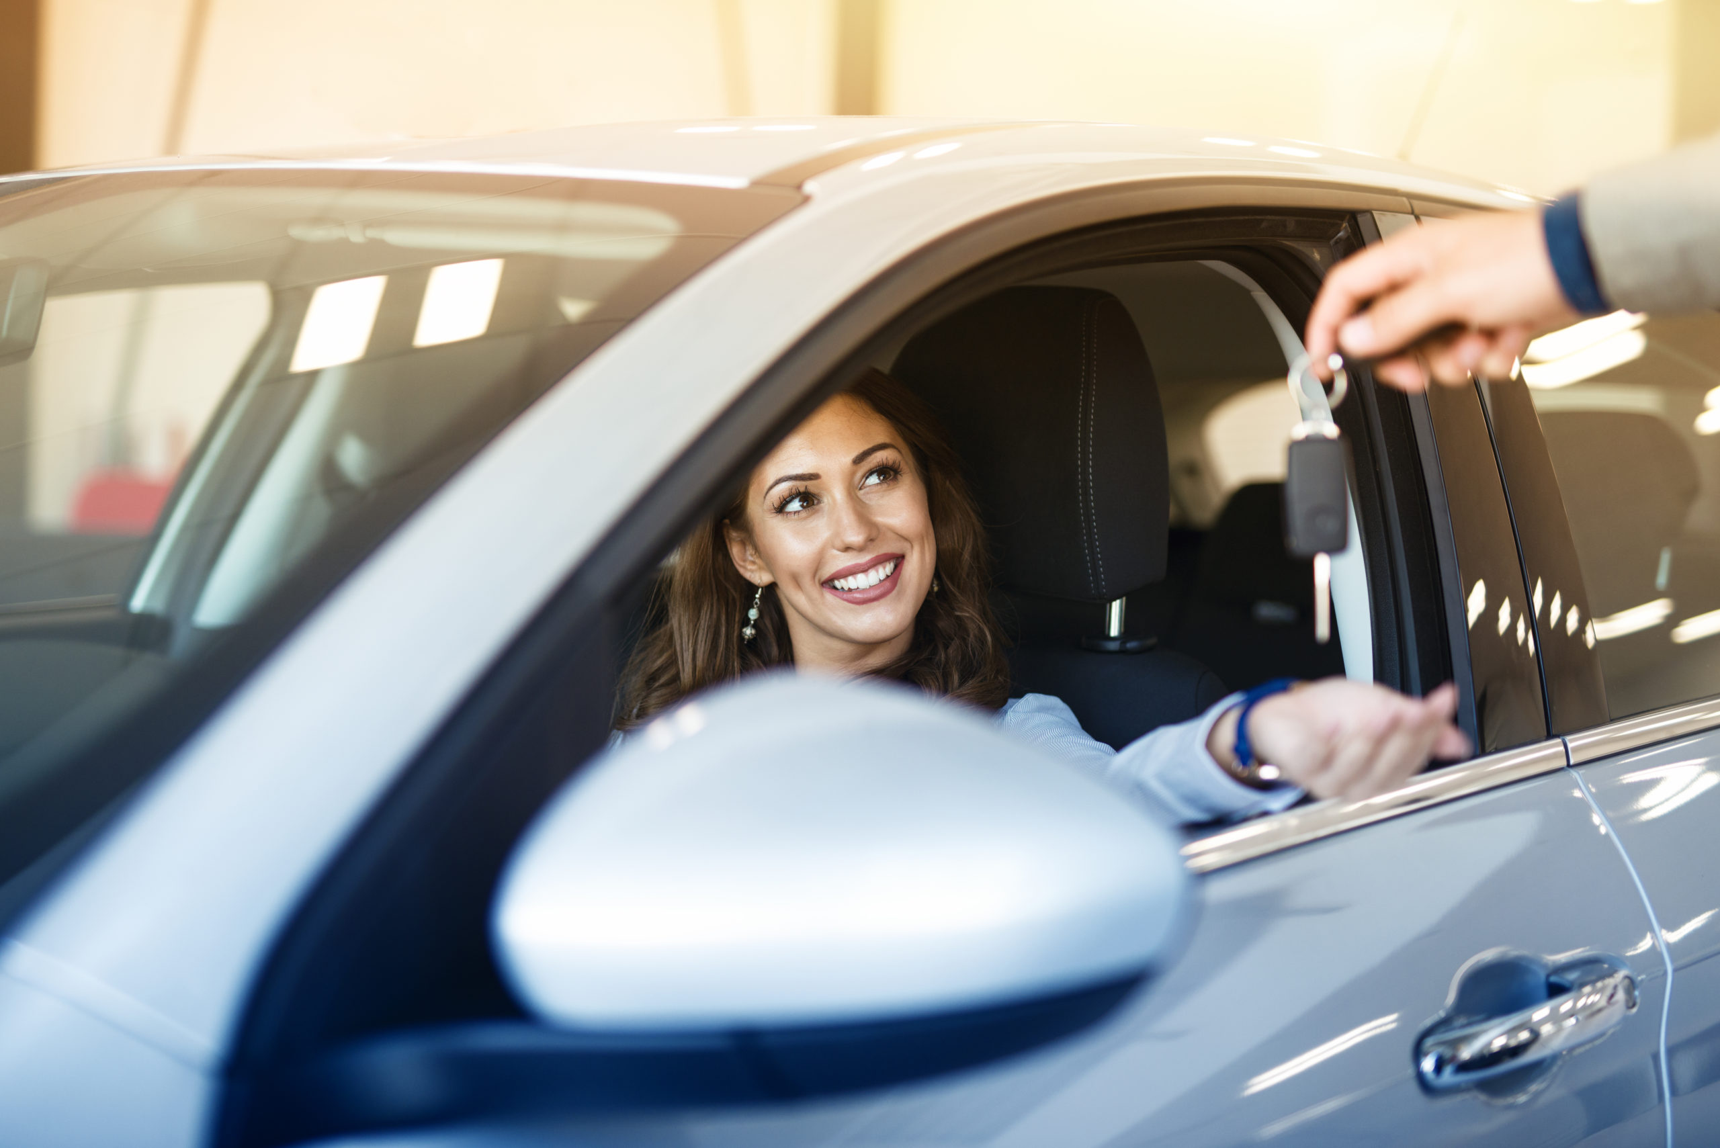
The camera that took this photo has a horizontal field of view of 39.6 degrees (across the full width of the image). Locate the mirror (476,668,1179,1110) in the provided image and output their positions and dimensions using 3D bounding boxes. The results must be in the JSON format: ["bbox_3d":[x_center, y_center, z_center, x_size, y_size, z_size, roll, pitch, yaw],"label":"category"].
[{"bbox_3d":[-0.008,0.112,0.900,0.245,0.155,0.130,2,1,36],"label":"mirror"}]

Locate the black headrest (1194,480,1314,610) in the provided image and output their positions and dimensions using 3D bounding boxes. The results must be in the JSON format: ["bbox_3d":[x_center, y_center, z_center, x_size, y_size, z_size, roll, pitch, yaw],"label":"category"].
[{"bbox_3d":[0.482,-0.035,2.750,0.225,0.155,0.095,2,1,43],"label":"black headrest"}]

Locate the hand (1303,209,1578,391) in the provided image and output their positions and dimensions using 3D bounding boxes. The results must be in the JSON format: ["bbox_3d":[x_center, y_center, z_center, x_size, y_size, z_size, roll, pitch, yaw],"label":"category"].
[{"bbox_3d":[0.311,-0.147,1.280,0.145,0.095,0.095,2,1,16],"label":"hand"}]

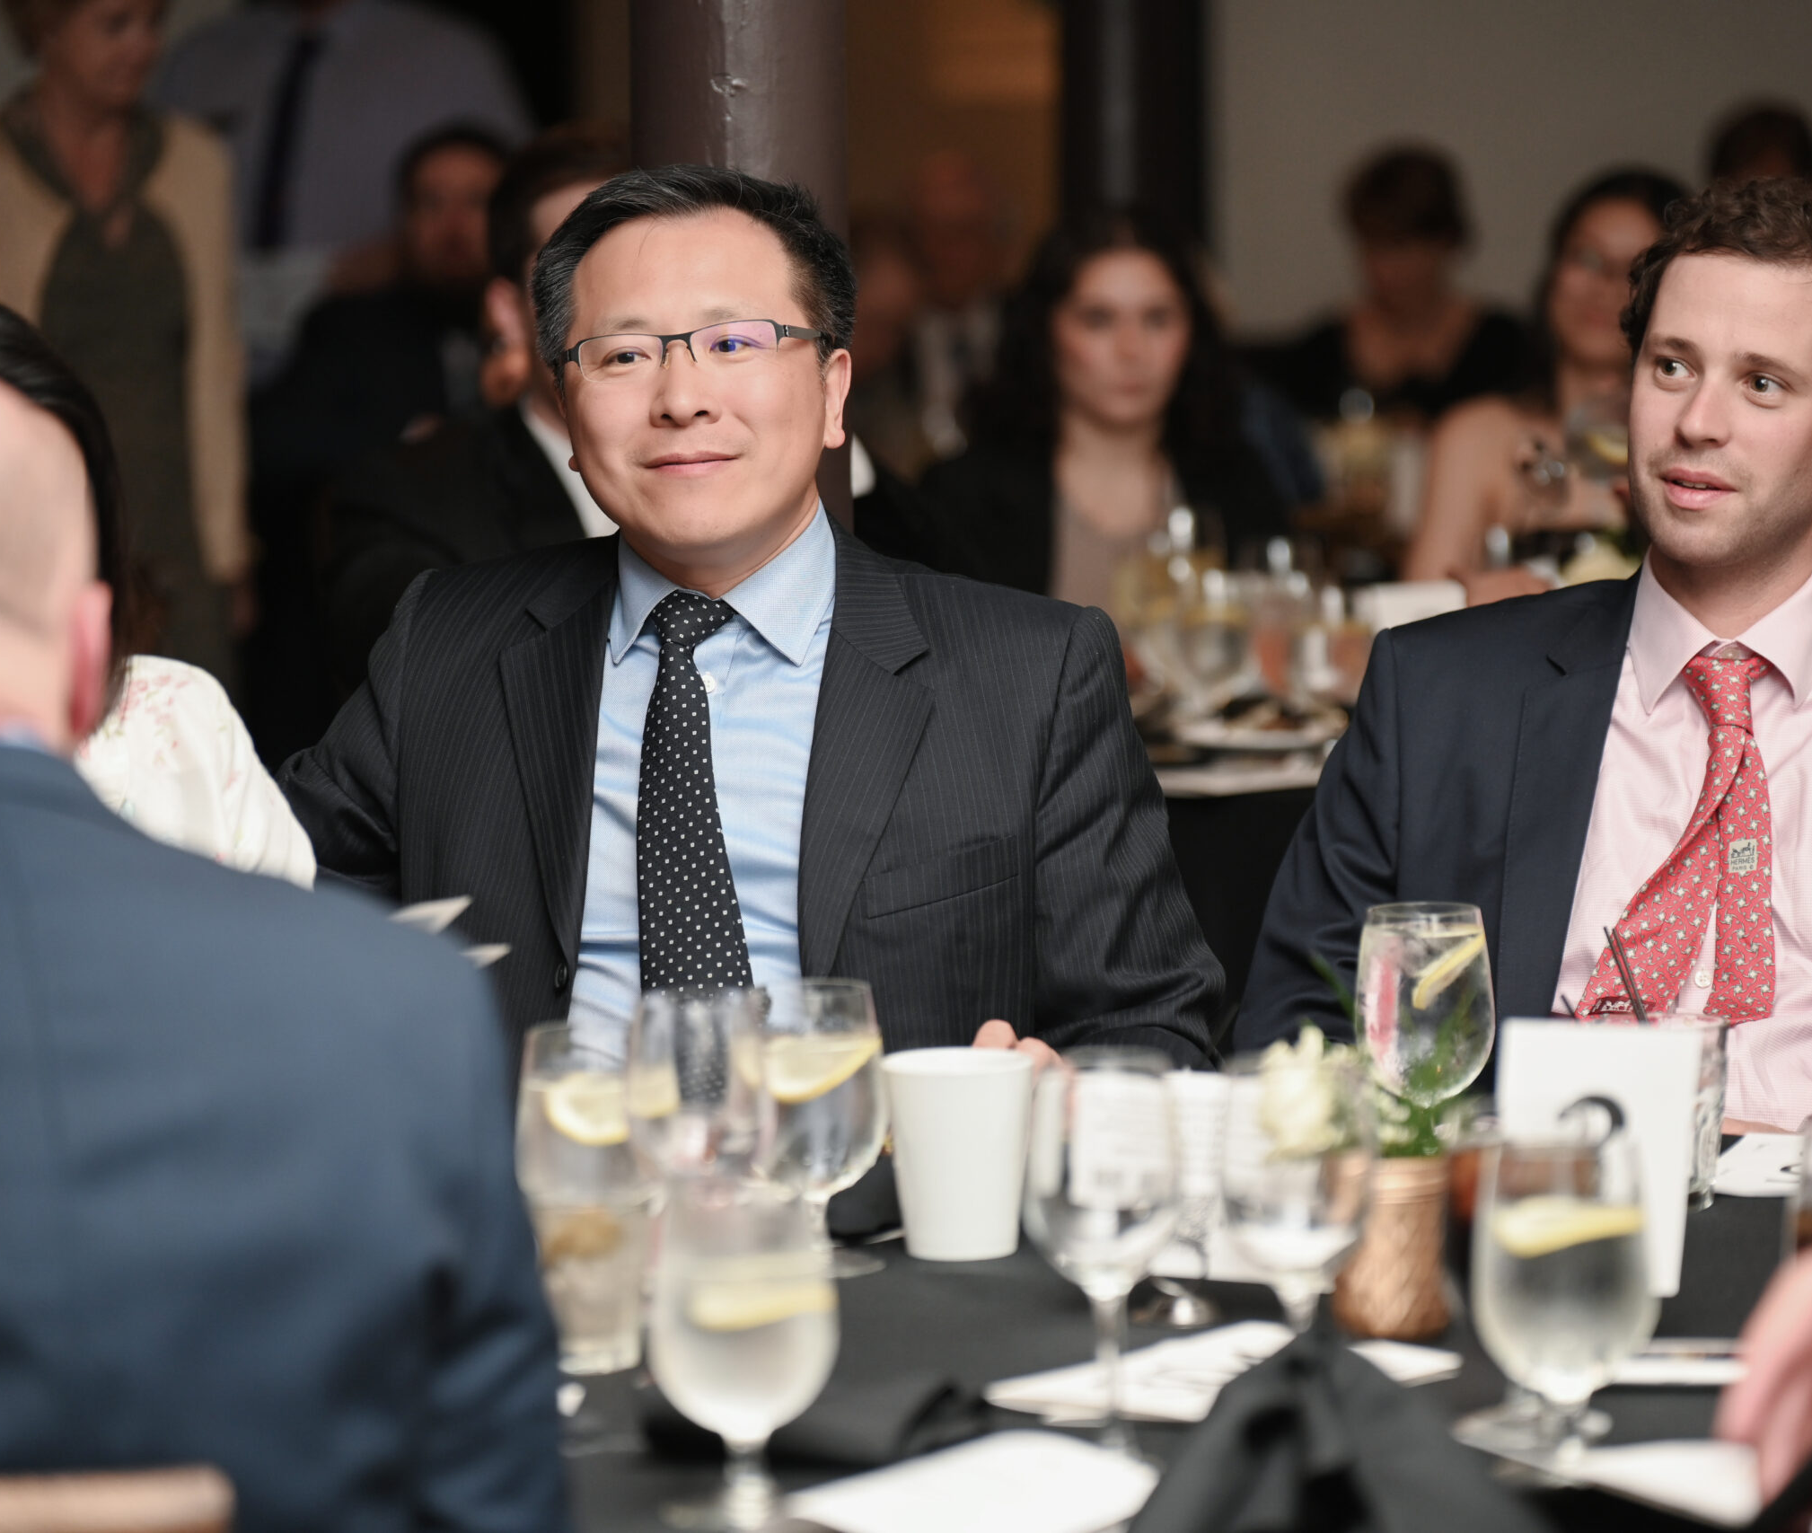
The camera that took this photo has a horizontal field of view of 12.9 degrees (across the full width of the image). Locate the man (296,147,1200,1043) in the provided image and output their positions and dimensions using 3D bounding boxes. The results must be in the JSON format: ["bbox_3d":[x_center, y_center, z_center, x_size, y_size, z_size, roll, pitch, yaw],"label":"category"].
[{"bbox_3d":[-0.093,0.324,4.660,0.630,1.310,0.800,2,6,16],"label":"man"}]

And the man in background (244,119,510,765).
[{"bbox_3d":[-0.555,-0.160,10.068,0.560,1.285,0.780,-2,6,-12],"label":"man in background"}]

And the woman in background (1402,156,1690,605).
[{"bbox_3d":[0.711,-0.034,8.544,0.480,1.200,0.700,1,6,8],"label":"woman in background"}]

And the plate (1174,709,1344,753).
[{"bbox_3d":[0.335,-0.032,7.600,0.165,0.025,0.165,-1,6,0],"label":"plate"}]

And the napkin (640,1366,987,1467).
[{"bbox_3d":[-0.044,0.303,3.788,0.170,0.036,0.110,0,6,0],"label":"napkin"}]

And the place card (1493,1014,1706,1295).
[{"bbox_3d":[0.362,0.207,4.250,0.109,0.142,0.015,3,0,14],"label":"place card"}]

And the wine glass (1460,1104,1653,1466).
[{"bbox_3d":[0.307,0.252,3.738,0.082,0.150,0.082,0,6,0],"label":"wine glass"}]

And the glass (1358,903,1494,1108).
[{"bbox_3d":[0.300,0.156,4.643,0.080,0.149,0.080,0,6,0],"label":"glass"}]

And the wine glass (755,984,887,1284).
[{"bbox_3d":[-0.050,0.198,4.421,0.080,0.155,0.080,-1,6,0],"label":"wine glass"}]

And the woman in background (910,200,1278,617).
[{"bbox_3d":[0.206,0.034,7.998,0.480,1.180,0.700,-1,6,-8],"label":"woman in background"}]

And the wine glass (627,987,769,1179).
[{"bbox_3d":[-0.106,0.205,4.125,0.077,0.160,0.077,0,6,0],"label":"wine glass"}]

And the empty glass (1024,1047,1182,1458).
[{"bbox_3d":[0.094,0.235,3.868,0.075,0.184,0.075,-1,6,0],"label":"empty glass"}]

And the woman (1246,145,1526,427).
[{"bbox_3d":[0.692,-0.271,11.380,0.500,1.202,0.750,-1,6,3],"label":"woman"}]

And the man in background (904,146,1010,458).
[{"bbox_3d":[0.031,-0.340,12.296,0.540,1.186,0.750,2,6,25],"label":"man in background"}]

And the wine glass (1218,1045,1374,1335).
[{"bbox_3d":[0.188,0.233,3.877,0.075,0.183,0.075,-1,6,0],"label":"wine glass"}]

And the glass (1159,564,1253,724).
[{"bbox_3d":[0.264,-0.100,7.049,0.080,0.149,0.080,0,6,0],"label":"glass"}]

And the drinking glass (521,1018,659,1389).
[{"bbox_3d":[-0.162,0.222,4.156,0.083,0.163,0.083,-1,6,0],"label":"drinking glass"}]

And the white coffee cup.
[{"bbox_3d":[0.029,0.211,4.335,0.081,0.106,0.081,0,6,0],"label":"white coffee cup"}]

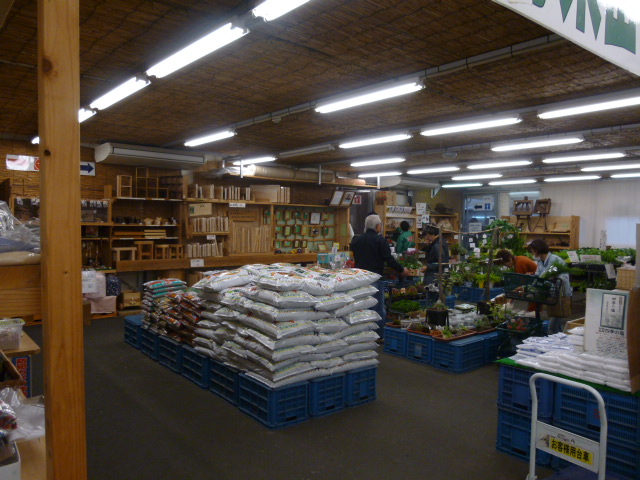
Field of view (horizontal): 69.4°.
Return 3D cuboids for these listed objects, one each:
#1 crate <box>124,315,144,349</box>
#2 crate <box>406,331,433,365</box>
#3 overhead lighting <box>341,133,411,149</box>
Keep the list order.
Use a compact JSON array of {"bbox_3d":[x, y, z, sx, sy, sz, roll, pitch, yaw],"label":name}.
[{"bbox_3d":[-2.185,1.162,5.851,0.368,0.305,0.525,-1,3,-41],"label":"crate"},{"bbox_3d":[1.360,1.278,5.604,0.520,0.305,0.365,-1,2,-39],"label":"crate"},{"bbox_3d":[0.693,-1.300,6.000,0.160,0.090,1.230,-2,3,-41],"label":"overhead lighting"}]

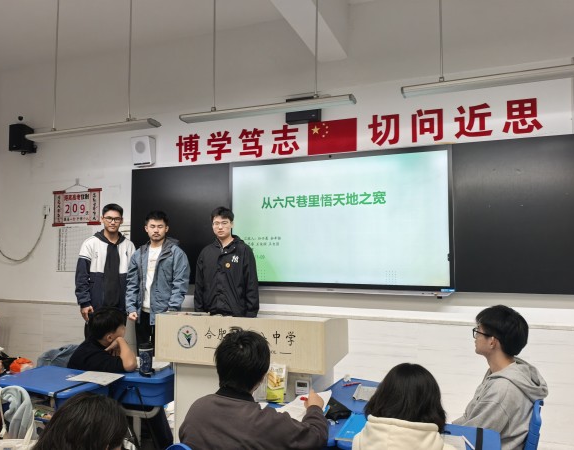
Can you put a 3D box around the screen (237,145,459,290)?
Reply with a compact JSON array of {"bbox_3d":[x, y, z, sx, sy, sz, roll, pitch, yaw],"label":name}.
[{"bbox_3d":[0.401,-0.026,4.035,1.960,1.150,0.090,-1,-4,21],"label":"screen"}]

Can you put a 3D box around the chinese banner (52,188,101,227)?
[{"bbox_3d":[-2.307,-0.187,5.149,0.700,0.400,0.020,-1,-4,21],"label":"chinese banner"}]

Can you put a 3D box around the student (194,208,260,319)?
[{"bbox_3d":[-0.453,0.747,3.567,0.480,1.794,0.280,0,-3,5],"label":"student"}]

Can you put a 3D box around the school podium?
[{"bbox_3d":[-0.192,1.074,2.898,1.050,1.070,0.620,-1,-4,18],"label":"school podium"}]

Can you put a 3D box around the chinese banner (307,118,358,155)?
[{"bbox_3d":[0.397,-0.772,4.113,0.440,0.290,0.010,-1,-4,21],"label":"chinese banner"}]

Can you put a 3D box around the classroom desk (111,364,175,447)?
[{"bbox_3d":[-0.816,1.296,2.994,0.410,0.760,0.600,-1,-3,13],"label":"classroom desk"}]

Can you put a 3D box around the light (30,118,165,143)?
[{"bbox_3d":[-1.583,-0.749,3.749,1.240,0.055,0.140,-1,-4,21],"label":"light"}]

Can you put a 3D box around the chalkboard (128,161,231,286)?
[{"bbox_3d":[-1.053,0.003,4.571,1.130,1.160,0.050,-1,-4,21],"label":"chalkboard"}]

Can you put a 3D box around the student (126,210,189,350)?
[{"bbox_3d":[-0.996,0.763,3.596,0.480,1.768,0.280,0,-3,2],"label":"student"}]

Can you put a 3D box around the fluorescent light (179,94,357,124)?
[{"bbox_3d":[-0.160,-0.776,3.199,1.240,0.055,0.140,-1,-4,21],"label":"fluorescent light"}]

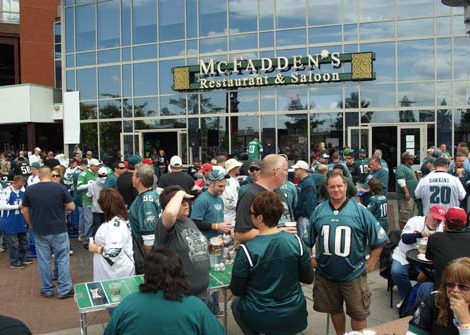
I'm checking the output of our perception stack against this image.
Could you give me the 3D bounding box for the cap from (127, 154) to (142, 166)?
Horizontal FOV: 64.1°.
[{"bbox_3d":[-1.445,-0.112,5.450,0.180,0.140,0.260,-1,3,-12],"label":"cap"}]

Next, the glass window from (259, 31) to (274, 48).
[{"bbox_3d":[1.248,-4.980,14.661,0.524,0.651,0.100,0,1,15],"label":"glass window"}]

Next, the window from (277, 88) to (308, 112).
[{"bbox_3d":[2.282,-2.742,15.218,1.296,0.907,0.080,0,3,18],"label":"window"}]

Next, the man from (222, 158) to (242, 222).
[{"bbox_3d":[-0.045,0.790,5.750,0.380,1.800,0.520,-1,3,-6],"label":"man"}]

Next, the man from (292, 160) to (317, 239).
[{"bbox_3d":[1.095,0.787,5.818,0.420,1.790,0.520,-1,1,-15],"label":"man"}]

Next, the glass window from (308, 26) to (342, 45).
[{"bbox_3d":[3.523,-5.196,14.690,1.296,0.666,0.080,0,3,18],"label":"glass window"}]

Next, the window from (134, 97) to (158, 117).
[{"bbox_3d":[-3.981,-2.688,16.887,1.270,0.890,0.080,0,3,19],"label":"window"}]

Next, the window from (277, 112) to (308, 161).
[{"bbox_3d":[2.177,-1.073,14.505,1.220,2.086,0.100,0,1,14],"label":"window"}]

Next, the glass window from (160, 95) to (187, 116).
[{"bbox_3d":[-2.649,-2.604,15.860,1.223,0.870,0.100,0,1,18],"label":"glass window"}]

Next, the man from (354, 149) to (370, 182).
[{"bbox_3d":[3.354,0.426,9.844,0.560,1.820,0.360,0,3,13],"label":"man"}]

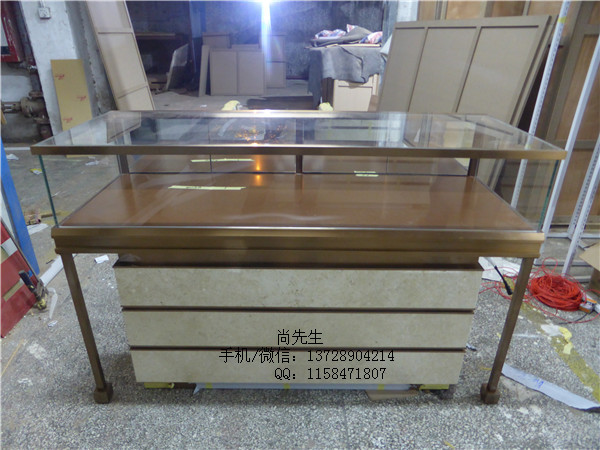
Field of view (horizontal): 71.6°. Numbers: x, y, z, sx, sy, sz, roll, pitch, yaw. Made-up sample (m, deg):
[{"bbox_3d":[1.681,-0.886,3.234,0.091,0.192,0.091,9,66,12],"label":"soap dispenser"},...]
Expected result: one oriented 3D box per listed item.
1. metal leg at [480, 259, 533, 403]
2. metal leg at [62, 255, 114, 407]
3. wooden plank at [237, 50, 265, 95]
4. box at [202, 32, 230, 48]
[{"bbox_3d":[0.744,0.395,1.497,0.052,0.637,0.052,0,25,0],"label":"metal leg"},{"bbox_3d":[-0.756,0.382,1.486,0.052,0.637,0.052,0,25,0],"label":"metal leg"},{"bbox_3d":[-1.046,-3.231,8.860,0.575,0.898,0.040,0,15,0],"label":"wooden plank"},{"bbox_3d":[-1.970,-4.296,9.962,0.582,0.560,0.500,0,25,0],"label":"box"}]

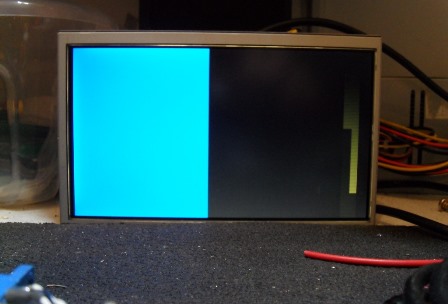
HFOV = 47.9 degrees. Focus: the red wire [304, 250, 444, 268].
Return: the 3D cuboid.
[{"bbox_3d":[0.063,0.044,0.207,0.059,0.003,0.008,1,7,6],"label":"red wire"}]

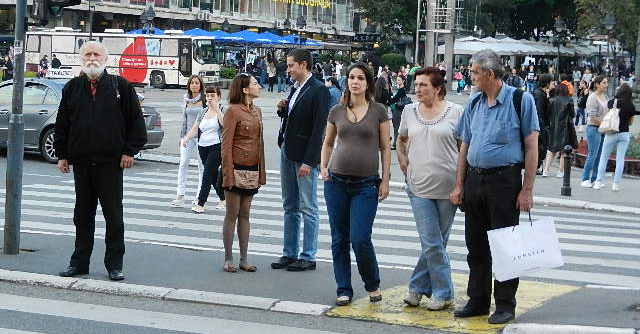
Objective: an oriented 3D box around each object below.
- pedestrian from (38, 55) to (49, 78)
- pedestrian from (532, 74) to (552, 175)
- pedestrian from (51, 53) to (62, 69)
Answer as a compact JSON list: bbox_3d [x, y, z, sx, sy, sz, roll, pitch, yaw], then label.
[{"bbox_3d":[-16.275,-5.693,74.000,0.380,1.740,0.500,4,4,25],"label":"pedestrian"},{"bbox_3d":[3.762,-0.732,21.400,0.360,1.720,0.460,-1,5,-30],"label":"pedestrian"},{"bbox_3d":[-14.236,-5.203,68.000,0.500,1.750,0.360,1,4,-6],"label":"pedestrian"}]

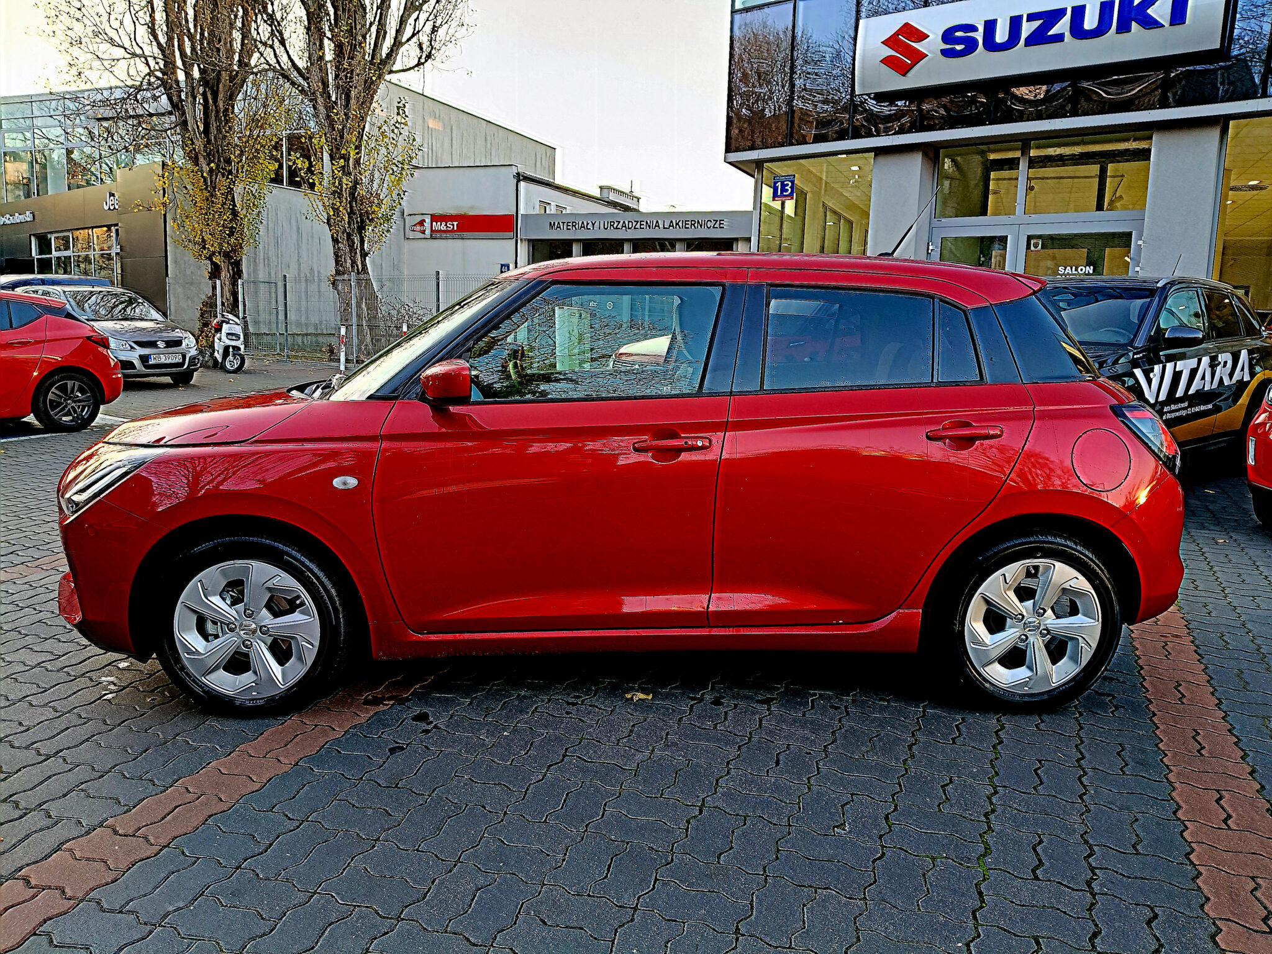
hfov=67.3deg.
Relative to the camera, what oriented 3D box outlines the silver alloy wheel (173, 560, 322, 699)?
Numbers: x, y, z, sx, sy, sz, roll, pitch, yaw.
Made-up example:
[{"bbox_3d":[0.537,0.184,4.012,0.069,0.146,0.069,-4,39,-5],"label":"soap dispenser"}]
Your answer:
[{"bbox_3d":[-1.191,0.457,2.995,0.442,0.442,0.160,0,9,-3],"label":"silver alloy wheel"}]

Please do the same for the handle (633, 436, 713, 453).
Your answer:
[{"bbox_3d":[0.111,-0.099,2.883,0.240,0.048,0.050,0,9,-3],"label":"handle"}]

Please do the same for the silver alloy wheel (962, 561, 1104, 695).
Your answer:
[{"bbox_3d":[1.257,0.464,3.104,0.442,0.442,0.160,0,9,-3],"label":"silver alloy wheel"}]

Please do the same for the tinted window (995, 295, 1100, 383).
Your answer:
[{"bbox_3d":[1.329,-0.440,3.091,0.330,0.327,0.070,4,-17,-16],"label":"tinted window"}]

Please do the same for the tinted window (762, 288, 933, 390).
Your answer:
[{"bbox_3d":[0.670,-0.434,2.993,0.561,0.344,0.045,0,-18,-3],"label":"tinted window"}]

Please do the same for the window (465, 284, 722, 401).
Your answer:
[{"bbox_3d":[-0.122,-0.417,2.955,0.792,0.389,0.050,0,-14,-3],"label":"window"}]

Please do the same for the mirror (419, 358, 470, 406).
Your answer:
[{"bbox_3d":[-0.554,-0.273,2.773,0.140,0.135,0.200,0,9,-3],"label":"mirror"}]

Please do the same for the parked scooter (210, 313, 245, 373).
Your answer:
[{"bbox_3d":[-7.800,-2.575,18.200,0.640,1.150,1.700,-5,11,-36],"label":"parked scooter"}]

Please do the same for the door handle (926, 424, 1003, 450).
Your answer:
[{"bbox_3d":[1.002,-0.126,2.915,0.237,0.055,0.050,0,9,-3],"label":"door handle"}]

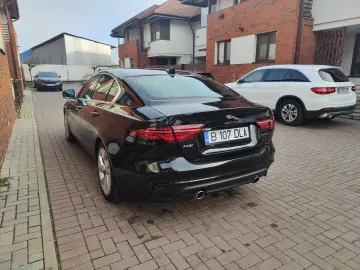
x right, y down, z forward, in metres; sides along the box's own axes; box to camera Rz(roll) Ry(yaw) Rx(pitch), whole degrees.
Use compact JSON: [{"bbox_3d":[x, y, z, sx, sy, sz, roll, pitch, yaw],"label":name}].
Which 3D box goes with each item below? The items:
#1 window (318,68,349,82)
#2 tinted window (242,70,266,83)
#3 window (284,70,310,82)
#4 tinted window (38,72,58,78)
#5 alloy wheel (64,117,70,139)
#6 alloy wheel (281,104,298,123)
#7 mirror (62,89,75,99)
[{"bbox_3d":[4.028,-1.516,6.403,1.250,0.400,0.120,-7,-16,-29],"label":"window"},{"bbox_3d":[2.381,-1.830,7.862,0.070,0.400,0.980,15,4,-32],"label":"tinted window"},{"bbox_3d":[3.109,-1.553,6.603,0.070,0.360,0.840,15,4,-32],"label":"window"},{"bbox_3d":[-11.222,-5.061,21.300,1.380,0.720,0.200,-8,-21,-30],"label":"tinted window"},{"bbox_3d":[-2.198,-0.154,5.078,0.180,0.490,0.490,-8,15,-30],"label":"alloy wheel"},{"bbox_3d":[3.023,-0.598,6.748,0.190,0.490,0.490,-7,15,-29],"label":"alloy wheel"},{"bbox_3d":[-1.851,-0.678,4.149,0.235,0.165,0.160,-8,15,-30],"label":"mirror"}]

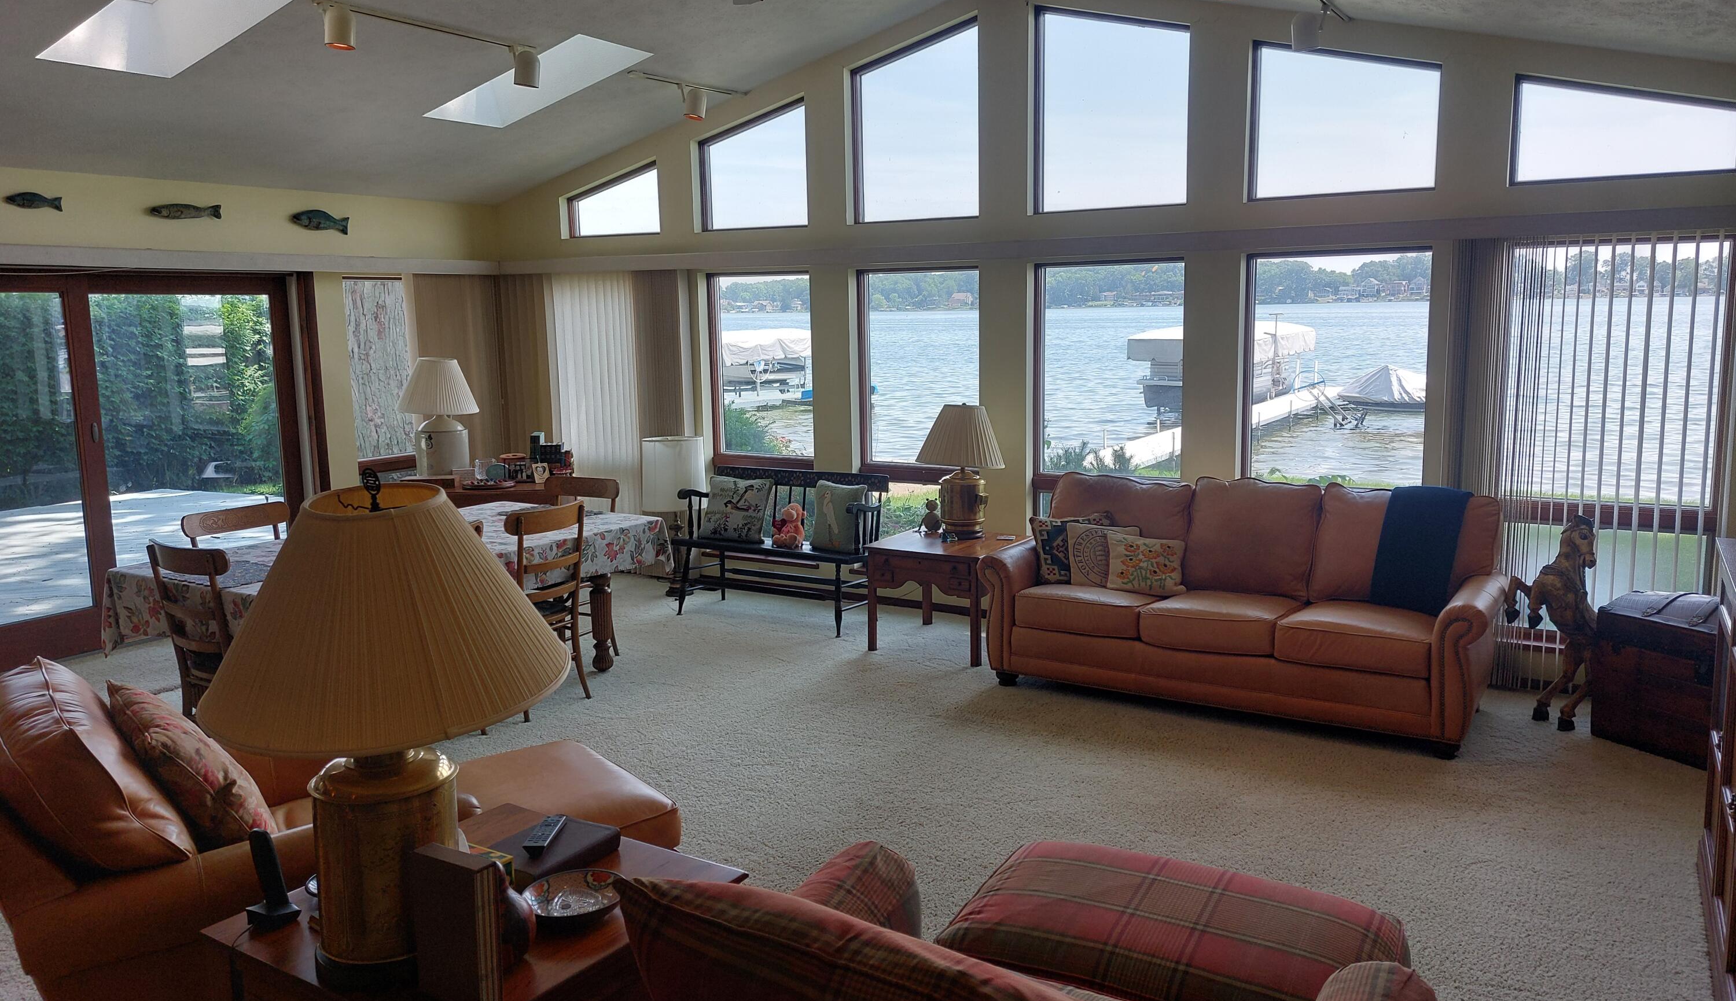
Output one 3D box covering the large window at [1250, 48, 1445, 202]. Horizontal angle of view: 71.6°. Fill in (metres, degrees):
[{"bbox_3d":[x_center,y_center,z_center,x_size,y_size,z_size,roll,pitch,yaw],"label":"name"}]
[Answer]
[{"bbox_3d":[2.325,-1.889,5.873,0.888,0.793,0.100,5,11,32],"label":"large window"}]

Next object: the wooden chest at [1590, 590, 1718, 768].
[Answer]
[{"bbox_3d":[3.420,0.718,4.728,0.500,0.585,0.800,-6,10,-29],"label":"wooden chest"}]

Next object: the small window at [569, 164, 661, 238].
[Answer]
[{"bbox_3d":[-1.783,-2.107,8.468,0.916,0.477,0.100,5,11,32],"label":"small window"}]

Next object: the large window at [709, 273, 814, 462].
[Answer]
[{"bbox_3d":[-0.656,-0.802,7.335,0.765,1.160,0.100,4,11,30],"label":"large window"}]

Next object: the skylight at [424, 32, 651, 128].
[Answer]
[{"bbox_3d":[-1.864,-2.366,6.753,1.250,0.120,0.575,-11,2,33],"label":"skylight"}]

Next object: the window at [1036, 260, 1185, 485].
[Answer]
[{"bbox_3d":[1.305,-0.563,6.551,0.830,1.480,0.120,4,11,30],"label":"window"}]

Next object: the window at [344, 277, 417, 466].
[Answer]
[{"bbox_3d":[-3.387,-0.896,8.352,0.100,1.290,0.539,5,11,32],"label":"window"}]

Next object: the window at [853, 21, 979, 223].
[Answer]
[{"bbox_3d":[0.253,-2.049,6.582,0.780,1.015,0.100,4,11,30],"label":"window"}]

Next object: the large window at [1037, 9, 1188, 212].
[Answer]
[{"bbox_3d":[1.311,-2.137,6.480,0.898,1.118,0.100,5,11,32],"label":"large window"}]

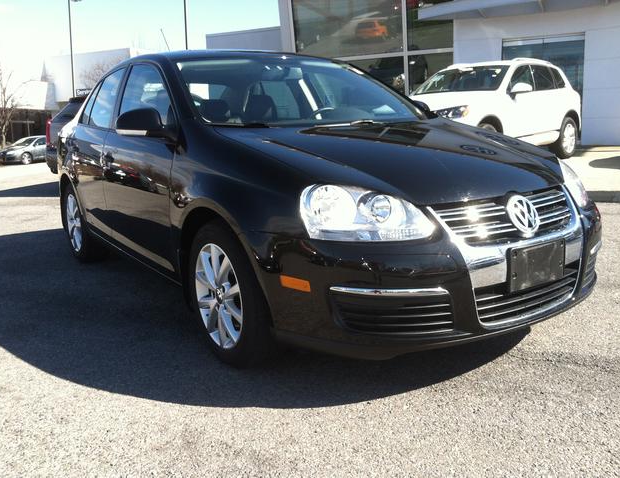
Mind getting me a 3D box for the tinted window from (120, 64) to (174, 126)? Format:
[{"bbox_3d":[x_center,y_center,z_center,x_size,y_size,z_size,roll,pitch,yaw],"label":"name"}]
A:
[{"bbox_3d":[-0.872,-0.795,3.526,0.060,0.400,1.020,16,-1,-34],"label":"tinted window"}]

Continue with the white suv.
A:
[{"bbox_3d":[2.866,-2.108,10.772,1.940,1.720,4.790,8,15,42],"label":"white suv"}]

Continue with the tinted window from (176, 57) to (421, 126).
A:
[{"bbox_3d":[-0.093,-0.838,3.583,1.400,0.140,0.820,-9,42,-32],"label":"tinted window"}]

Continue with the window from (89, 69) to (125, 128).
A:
[{"bbox_3d":[-1.321,-0.912,4.220,0.060,0.400,0.580,16,-1,-34],"label":"window"}]

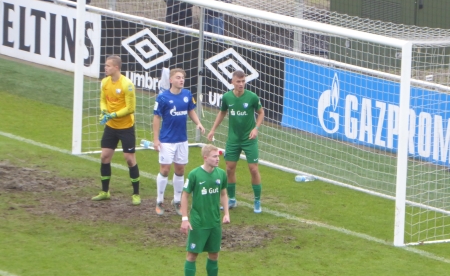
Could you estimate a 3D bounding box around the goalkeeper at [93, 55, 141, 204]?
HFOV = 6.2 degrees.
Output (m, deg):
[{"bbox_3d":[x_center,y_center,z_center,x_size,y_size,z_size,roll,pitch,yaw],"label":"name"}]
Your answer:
[{"bbox_3d":[-1.402,-0.122,54.102,0.640,1.900,0.500,8,11,33],"label":"goalkeeper"}]

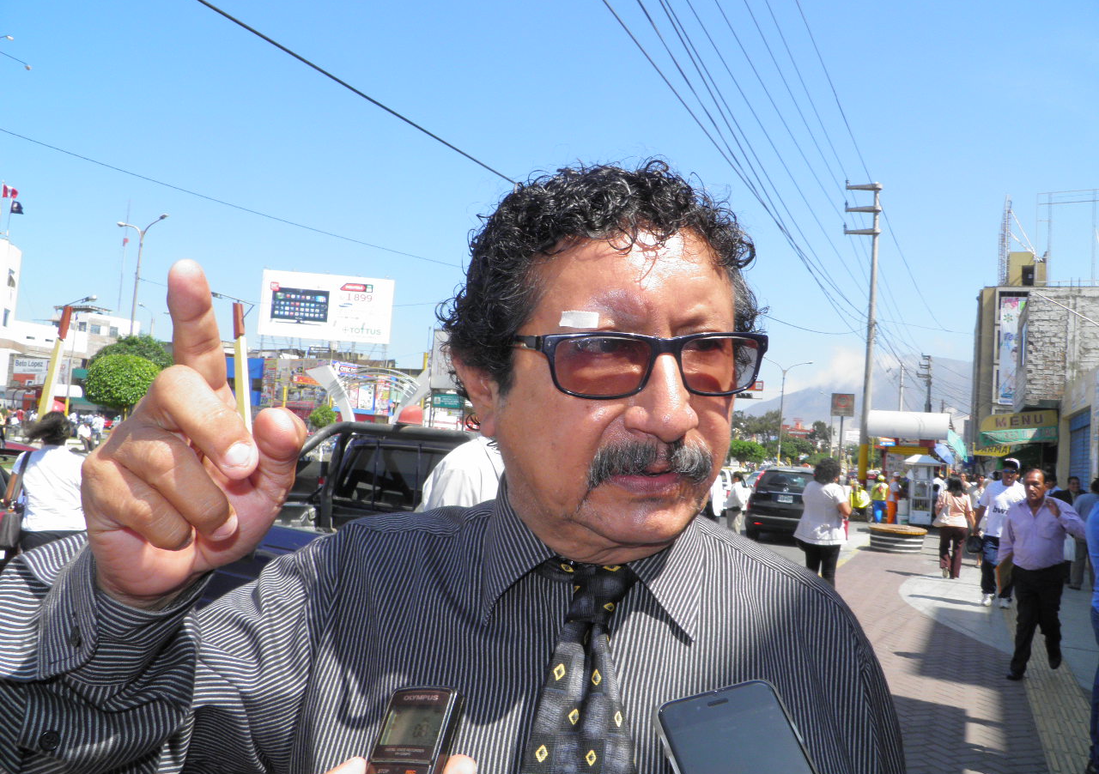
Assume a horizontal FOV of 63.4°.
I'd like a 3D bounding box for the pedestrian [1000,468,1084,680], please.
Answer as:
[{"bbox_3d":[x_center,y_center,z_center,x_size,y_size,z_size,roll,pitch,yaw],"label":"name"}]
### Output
[{"bbox_3d":[3.850,1.467,6.950,0.660,1.670,0.550,2,-4,27],"label":"pedestrian"}]

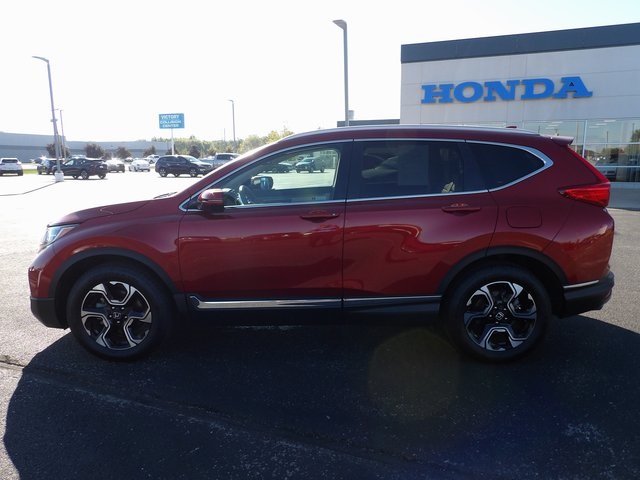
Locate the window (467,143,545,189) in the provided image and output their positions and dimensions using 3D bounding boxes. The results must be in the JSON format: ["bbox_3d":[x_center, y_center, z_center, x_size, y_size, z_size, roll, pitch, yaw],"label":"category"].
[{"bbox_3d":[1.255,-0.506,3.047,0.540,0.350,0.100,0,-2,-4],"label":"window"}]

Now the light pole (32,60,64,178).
[{"bbox_3d":[-18.476,-7.986,30.139,0.550,8.050,1.450,5,11,26],"label":"light pole"}]

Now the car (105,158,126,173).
[{"bbox_3d":[-24.571,-8.780,53.000,1.810,1.490,4.500,-8,13,-37],"label":"car"}]

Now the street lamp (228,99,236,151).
[{"bbox_3d":[-10.237,-12.007,51.773,0.800,8.300,0.300,-3,11,-17],"label":"street lamp"}]

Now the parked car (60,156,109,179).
[{"bbox_3d":[-18.545,-5.505,34.400,4.450,1.620,1.820,3,11,19],"label":"parked car"}]

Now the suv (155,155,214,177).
[{"bbox_3d":[-11.031,-6.021,36.200,4.850,1.750,1.930,3,11,19],"label":"suv"}]

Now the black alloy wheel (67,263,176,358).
[{"bbox_3d":[-1.415,0.506,3.198,0.735,0.735,0.235,0,10,1],"label":"black alloy wheel"}]

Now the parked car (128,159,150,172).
[{"bbox_3d":[-23.529,-9.699,58.000,1.800,1.470,4.500,-8,13,-36],"label":"parked car"}]

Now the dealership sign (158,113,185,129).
[{"bbox_3d":[-20.014,-16.096,60.098,3.050,2.000,0.450,1,10,6],"label":"dealership sign"}]

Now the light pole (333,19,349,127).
[{"bbox_3d":[1.276,-6.622,22.139,0.550,8.050,1.450,5,11,26],"label":"light pole"}]

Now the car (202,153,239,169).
[{"bbox_3d":[-8.191,-7.065,41.300,5.750,1.930,2.000,4,11,20],"label":"car"}]

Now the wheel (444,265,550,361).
[{"bbox_3d":[1.244,0.501,3.152,0.735,0.735,0.235,0,10,1],"label":"wheel"}]

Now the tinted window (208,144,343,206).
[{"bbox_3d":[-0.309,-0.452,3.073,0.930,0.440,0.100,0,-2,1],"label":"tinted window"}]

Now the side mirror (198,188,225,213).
[{"bbox_3d":[-0.702,-0.255,2.870,0.160,0.150,0.215,0,10,1],"label":"side mirror"}]

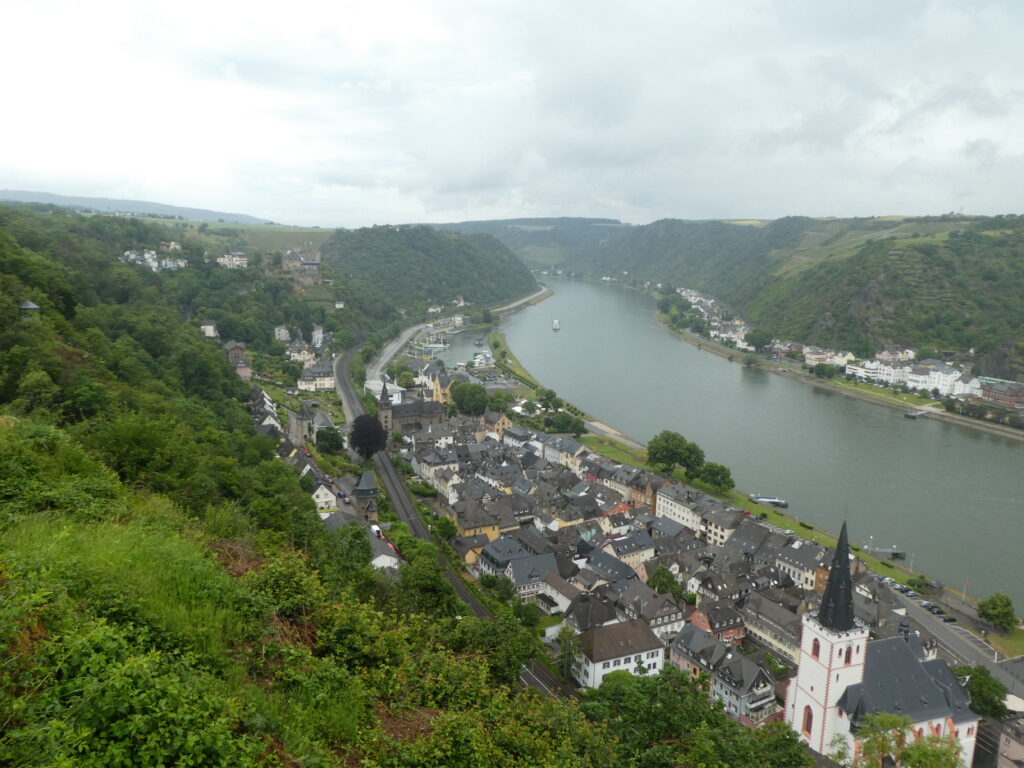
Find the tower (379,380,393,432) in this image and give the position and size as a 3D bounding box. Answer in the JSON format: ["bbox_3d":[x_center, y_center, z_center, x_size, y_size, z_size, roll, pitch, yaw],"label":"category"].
[{"bbox_3d":[-68.470,13.680,383.680,6.800,32.000,6.800,-4,13,-21],"label":"tower"}]

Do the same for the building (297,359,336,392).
[{"bbox_3d":[-127.480,-4.670,456.830,25.000,14.500,19.000,-5,13,-23],"label":"building"}]

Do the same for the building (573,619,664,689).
[{"bbox_3d":[27.140,67.280,181.830,20.000,13.400,11.500,-4,13,-21],"label":"building"}]

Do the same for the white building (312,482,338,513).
[{"bbox_3d":[-69.410,40.070,260.270,8.600,9.700,10.000,-4,12,-18],"label":"white building"}]

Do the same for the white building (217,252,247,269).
[{"bbox_3d":[-300.930,-132.680,766.270,31.000,15.500,14.000,-4,12,-18],"label":"white building"}]

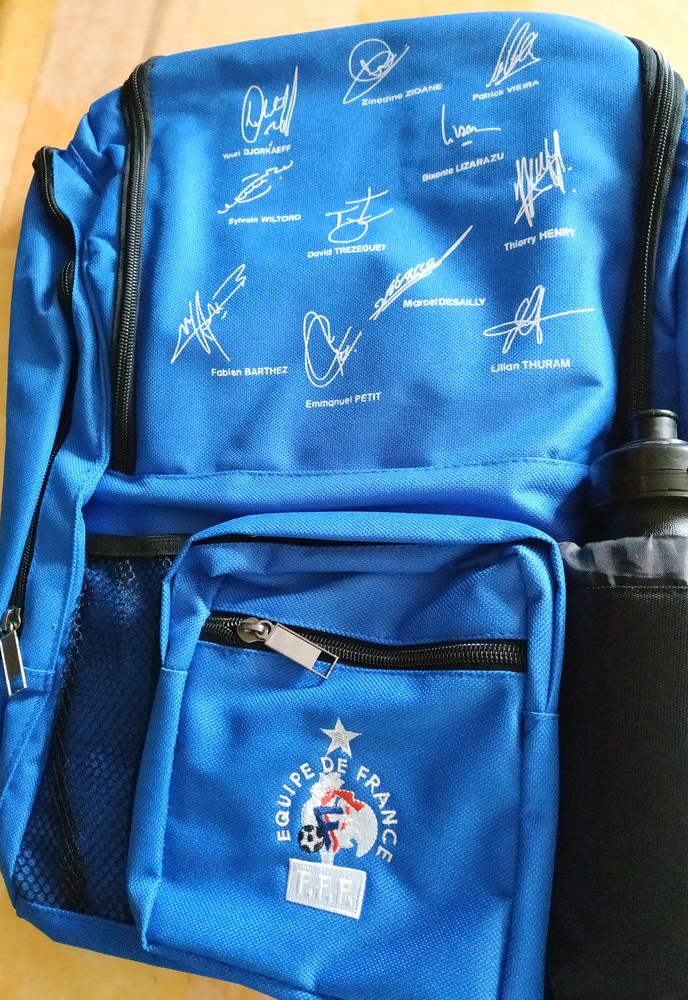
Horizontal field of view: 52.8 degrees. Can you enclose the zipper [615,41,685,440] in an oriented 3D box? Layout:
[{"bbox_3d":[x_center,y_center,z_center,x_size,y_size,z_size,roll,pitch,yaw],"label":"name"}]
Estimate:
[{"bbox_3d":[0.141,-0.117,0.322,0.025,0.030,0.205,9,78,-10],"label":"zipper"}]

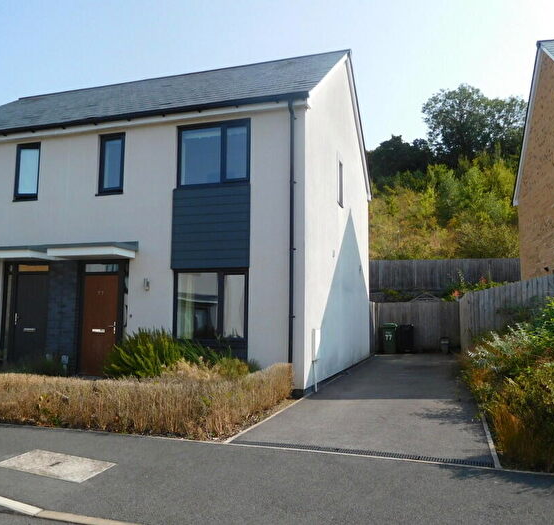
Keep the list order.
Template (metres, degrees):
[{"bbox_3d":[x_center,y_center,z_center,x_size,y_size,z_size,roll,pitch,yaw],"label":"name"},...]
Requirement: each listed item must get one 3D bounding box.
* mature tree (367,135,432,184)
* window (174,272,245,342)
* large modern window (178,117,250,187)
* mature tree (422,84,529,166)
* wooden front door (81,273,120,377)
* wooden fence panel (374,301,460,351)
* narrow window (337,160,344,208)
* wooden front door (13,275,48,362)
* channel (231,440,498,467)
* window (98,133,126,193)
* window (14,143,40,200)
[{"bbox_3d":[13.181,-11.282,55.881,7.653,5.872,7.500,-1,-5,18],"label":"mature tree"},{"bbox_3d":[-1.243,0.797,9.599,1.556,1.355,0.100,-1,-5,18],"label":"window"},{"bbox_3d":[-1.222,-2.108,9.875,1.544,1.260,0.100,-1,-5,18],"label":"large modern window"},{"bbox_3d":[20.933,-14.026,53.638,10.758,9.788,10.500,-1,-5,18],"label":"mature tree"},{"bbox_3d":[-3.617,1.291,10.387,0.833,2.053,0.090,-1,-5,18],"label":"wooden front door"},{"bbox_3d":[4.866,2.295,17.761,2.911,1.774,0.080,-1,-5,18],"label":"wooden fence panel"},{"bbox_3d":[1.504,-1.952,12.554,0.100,1.102,0.625,-1,-5,18],"label":"narrow window"},{"bbox_3d":[-5.307,1.301,10.931,0.841,2.066,0.090,-1,-5,18],"label":"wooden front door"},{"bbox_3d":[0.774,1.954,5.125,2.634,0.080,0.139,-1,-5,18],"label":"channel"},{"bbox_3d":[-3.424,-2.051,10.580,0.610,1.299,0.100,-1,-5,18],"label":"window"},{"bbox_3d":[-5.517,-2.004,11.251,0.659,1.308,0.100,-1,-5,18],"label":"window"}]

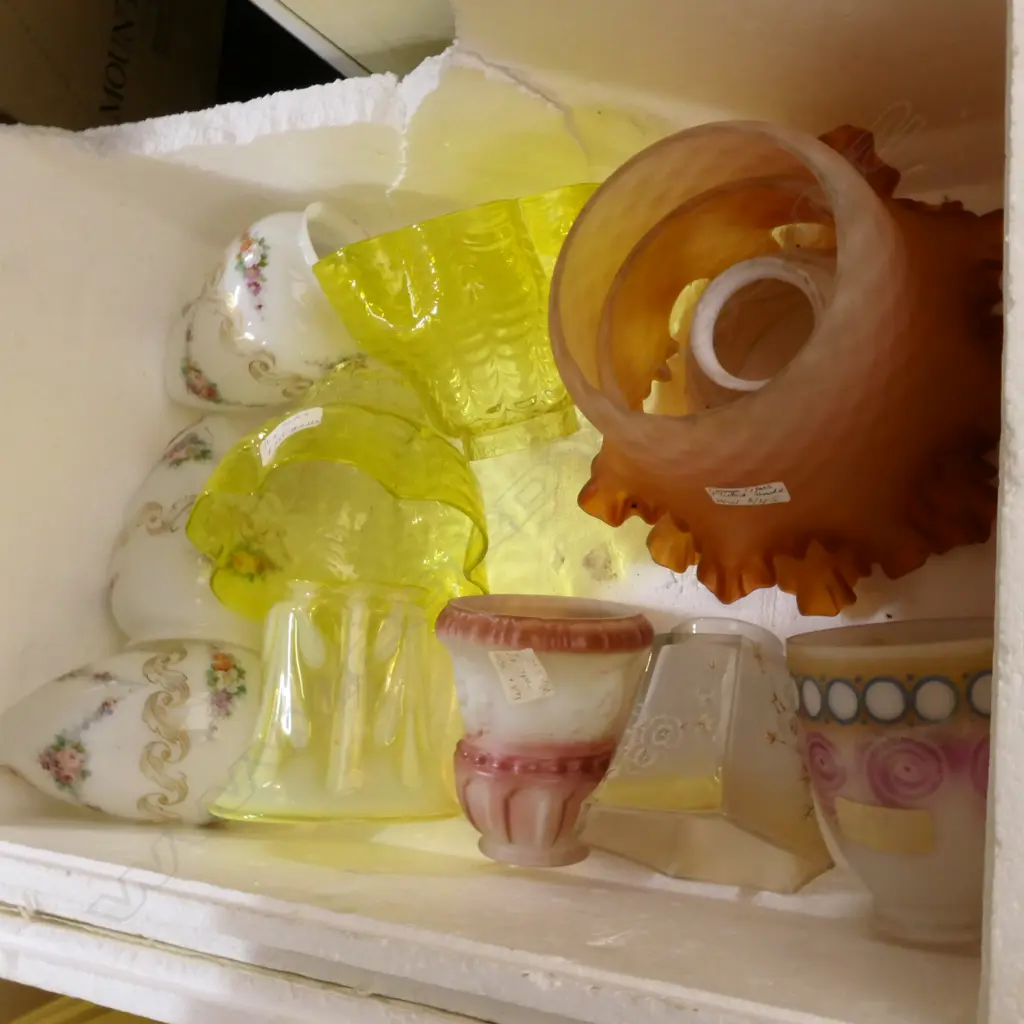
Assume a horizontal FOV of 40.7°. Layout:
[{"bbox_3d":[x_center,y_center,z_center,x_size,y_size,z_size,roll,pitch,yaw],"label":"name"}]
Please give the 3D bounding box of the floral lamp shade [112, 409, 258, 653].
[{"bbox_3d":[-0.176,0.013,0.812,0.112,0.112,0.141,6,82,28],"label":"floral lamp shade"}]

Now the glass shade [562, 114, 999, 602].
[{"bbox_3d":[0.096,-0.077,0.563,0.220,0.130,0.220,0,80,28],"label":"glass shade"}]

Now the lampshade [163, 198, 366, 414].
[{"bbox_3d":[-0.132,-0.109,0.782,0.141,0.112,0.112,-29,77,33],"label":"lampshade"}]

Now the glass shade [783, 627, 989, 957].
[{"bbox_3d":[0.194,0.120,0.627,0.124,0.124,0.134,-6,89,28],"label":"glass shade"}]

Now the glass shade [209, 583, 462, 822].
[{"bbox_3d":[-0.078,0.087,0.645,0.119,0.119,0.106,4,84,-6],"label":"glass shade"}]

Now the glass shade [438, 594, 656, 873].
[{"bbox_3d":[0.014,0.113,0.714,0.112,0.112,0.126,5,92,28],"label":"glass shade"}]

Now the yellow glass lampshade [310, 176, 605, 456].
[{"bbox_3d":[-0.010,-0.086,0.662,0.142,0.142,0.104,-17,97,1],"label":"yellow glass lampshade"}]

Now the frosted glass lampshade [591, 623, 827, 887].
[{"bbox_3d":[0.098,0.114,0.677,0.114,0.131,0.107,13,63,2],"label":"frosted glass lampshade"}]

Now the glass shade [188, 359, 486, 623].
[{"bbox_3d":[-0.080,-0.026,0.694,0.145,0.145,0.098,8,61,-7],"label":"glass shade"}]

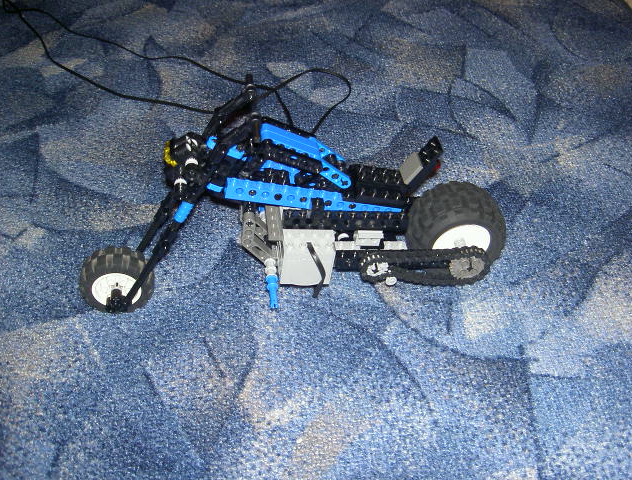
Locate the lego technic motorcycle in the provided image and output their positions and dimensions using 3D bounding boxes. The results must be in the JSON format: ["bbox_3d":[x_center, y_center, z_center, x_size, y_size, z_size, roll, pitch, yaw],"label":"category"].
[{"bbox_3d":[-0.012,-0.024,0.463,0.293,0.158,0.080,-6,43,-7],"label":"lego technic motorcycle"}]

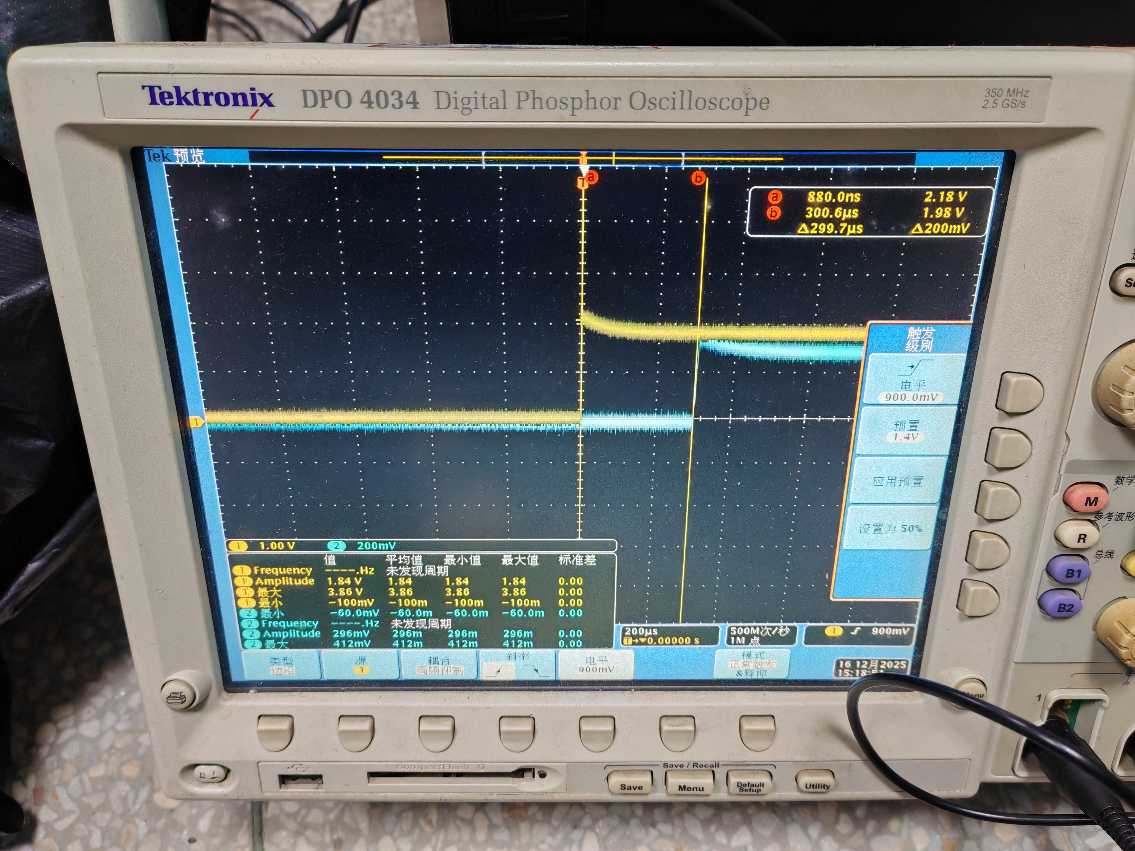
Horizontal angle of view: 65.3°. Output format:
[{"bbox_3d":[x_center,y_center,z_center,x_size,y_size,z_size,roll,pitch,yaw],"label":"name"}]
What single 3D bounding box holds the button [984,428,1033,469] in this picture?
[{"bbox_3d":[0.117,0.006,0.234,0.011,0.011,0.004,2,22,5],"label":"button"}]

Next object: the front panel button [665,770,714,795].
[{"bbox_3d":[0.037,0.109,0.269,0.015,0.007,0.003,0,22,-1],"label":"front panel button"}]

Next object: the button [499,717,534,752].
[{"bbox_3d":[-0.015,0.093,0.265,0.011,0.010,0.004,0,9,-1],"label":"button"}]

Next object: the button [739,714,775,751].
[{"bbox_3d":[0.057,0.093,0.267,0.010,0.009,0.005,0,22,-1],"label":"button"}]

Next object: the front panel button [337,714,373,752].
[{"bbox_3d":[-0.064,0.092,0.265,0.011,0.010,0.004,0,9,-1],"label":"front panel button"}]

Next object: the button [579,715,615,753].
[{"bbox_3d":[0.009,0.093,0.267,0.010,0.009,0.005,0,22,-1],"label":"button"}]

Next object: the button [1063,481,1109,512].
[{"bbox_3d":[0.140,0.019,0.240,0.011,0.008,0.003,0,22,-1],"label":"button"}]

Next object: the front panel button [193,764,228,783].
[{"bbox_3d":[-0.108,0.105,0.270,0.010,0.007,0.004,0,22,-1],"label":"front panel button"}]

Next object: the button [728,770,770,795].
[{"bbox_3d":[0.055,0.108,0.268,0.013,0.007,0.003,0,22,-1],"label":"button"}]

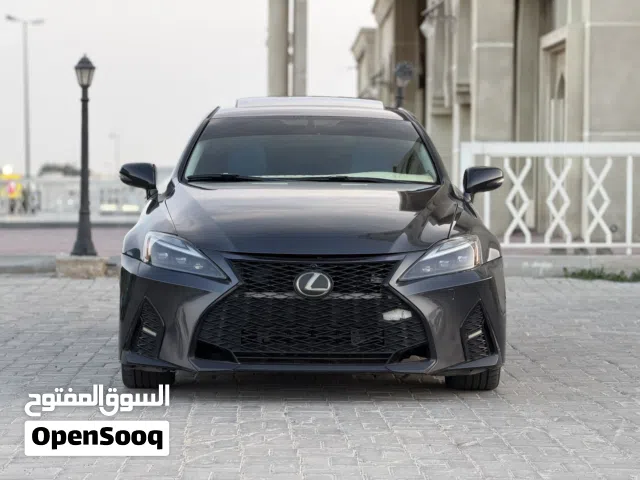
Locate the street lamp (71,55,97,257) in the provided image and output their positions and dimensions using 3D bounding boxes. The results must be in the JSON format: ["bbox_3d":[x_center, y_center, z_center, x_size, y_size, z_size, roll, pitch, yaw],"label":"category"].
[{"bbox_3d":[-2.085,-0.750,16.400,0.230,1.790,0.230,0,2,-1],"label":"street lamp"}]

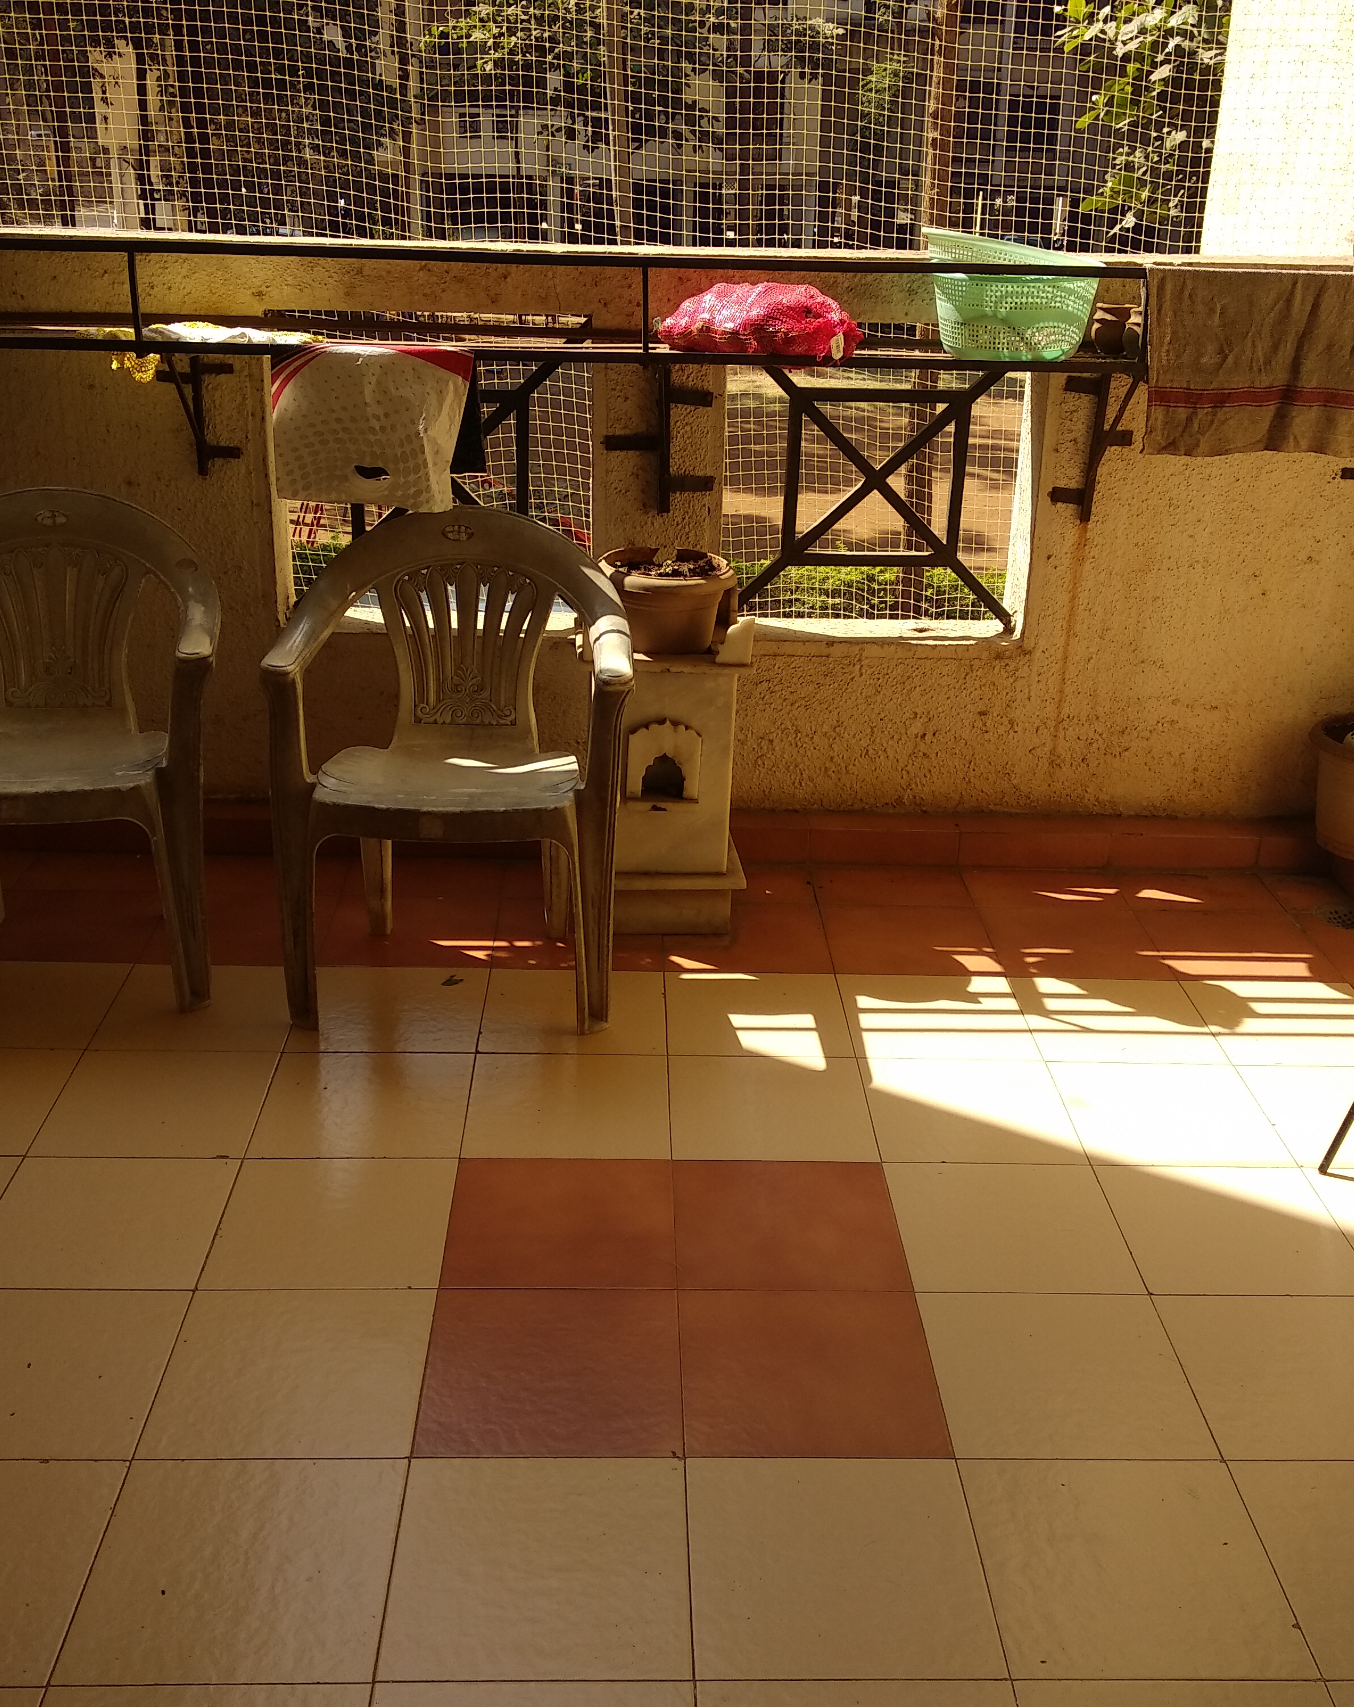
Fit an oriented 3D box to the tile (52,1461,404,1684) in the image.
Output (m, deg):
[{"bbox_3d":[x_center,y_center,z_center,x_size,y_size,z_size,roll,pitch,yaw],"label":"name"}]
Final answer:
[{"bbox_3d":[-0.446,0.736,1.766,0.304,0.010,0.299,1,23,-2],"label":"tile"}]

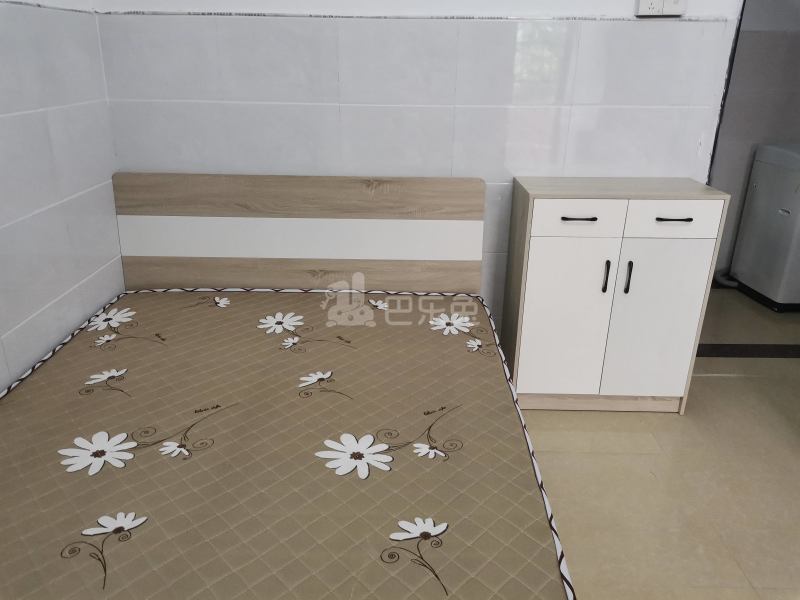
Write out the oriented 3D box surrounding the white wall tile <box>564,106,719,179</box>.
[{"bbox_3d":[0.951,-0.616,2.410,0.576,0.302,0.020,0,22,-2],"label":"white wall tile"}]

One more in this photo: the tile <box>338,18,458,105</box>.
[{"bbox_3d":[-0.008,-0.899,2.273,0.450,0.302,0.020,0,22,-2],"label":"tile"}]

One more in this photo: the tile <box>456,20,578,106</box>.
[{"bbox_3d":[0.442,-0.898,2.285,0.450,0.302,0.020,0,22,-2],"label":"tile"}]

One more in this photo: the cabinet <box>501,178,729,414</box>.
[{"bbox_3d":[0.802,-0.013,2.416,0.705,0.892,0.325,1,22,0],"label":"cabinet"}]

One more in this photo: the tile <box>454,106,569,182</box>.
[{"bbox_3d":[0.439,-0.617,2.396,0.450,0.302,0.020,0,22,-2],"label":"tile"}]

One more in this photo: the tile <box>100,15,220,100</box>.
[{"bbox_3d":[-0.892,-0.900,2.248,0.420,0.302,0.020,0,22,-2],"label":"tile"}]

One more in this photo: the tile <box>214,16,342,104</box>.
[{"bbox_3d":[-0.458,-0.900,2.260,0.450,0.302,0.020,0,22,-2],"label":"tile"}]

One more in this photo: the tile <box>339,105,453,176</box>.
[{"bbox_3d":[-0.011,-0.618,2.384,0.450,0.302,0.020,0,22,-2],"label":"tile"}]

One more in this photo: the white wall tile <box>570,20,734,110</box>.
[{"bbox_3d":[0.955,-0.897,2.299,0.576,0.302,0.020,0,22,-2],"label":"white wall tile"}]

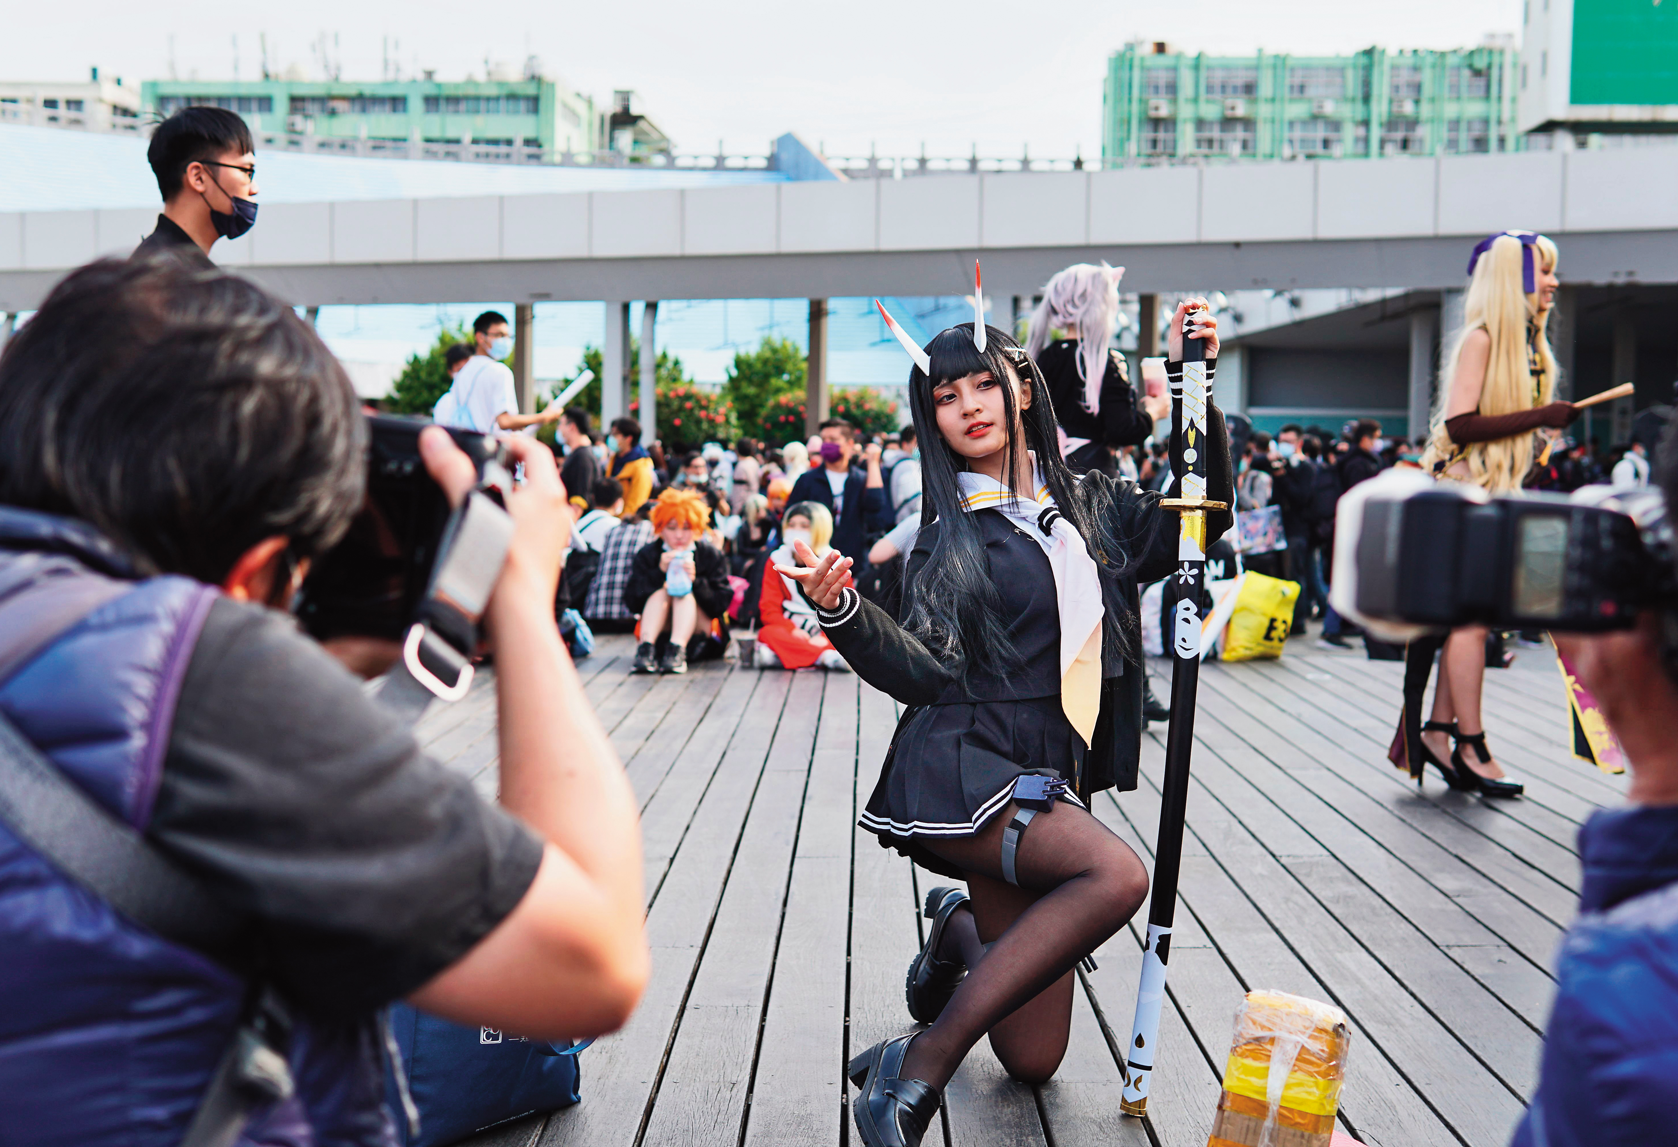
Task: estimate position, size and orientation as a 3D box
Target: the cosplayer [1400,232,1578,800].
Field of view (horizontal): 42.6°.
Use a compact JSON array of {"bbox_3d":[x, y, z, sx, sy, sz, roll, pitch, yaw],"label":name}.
[{"bbox_3d":[1.974,-0.185,6.515,0.520,1.690,0.460,1,3,24],"label":"cosplayer"}]

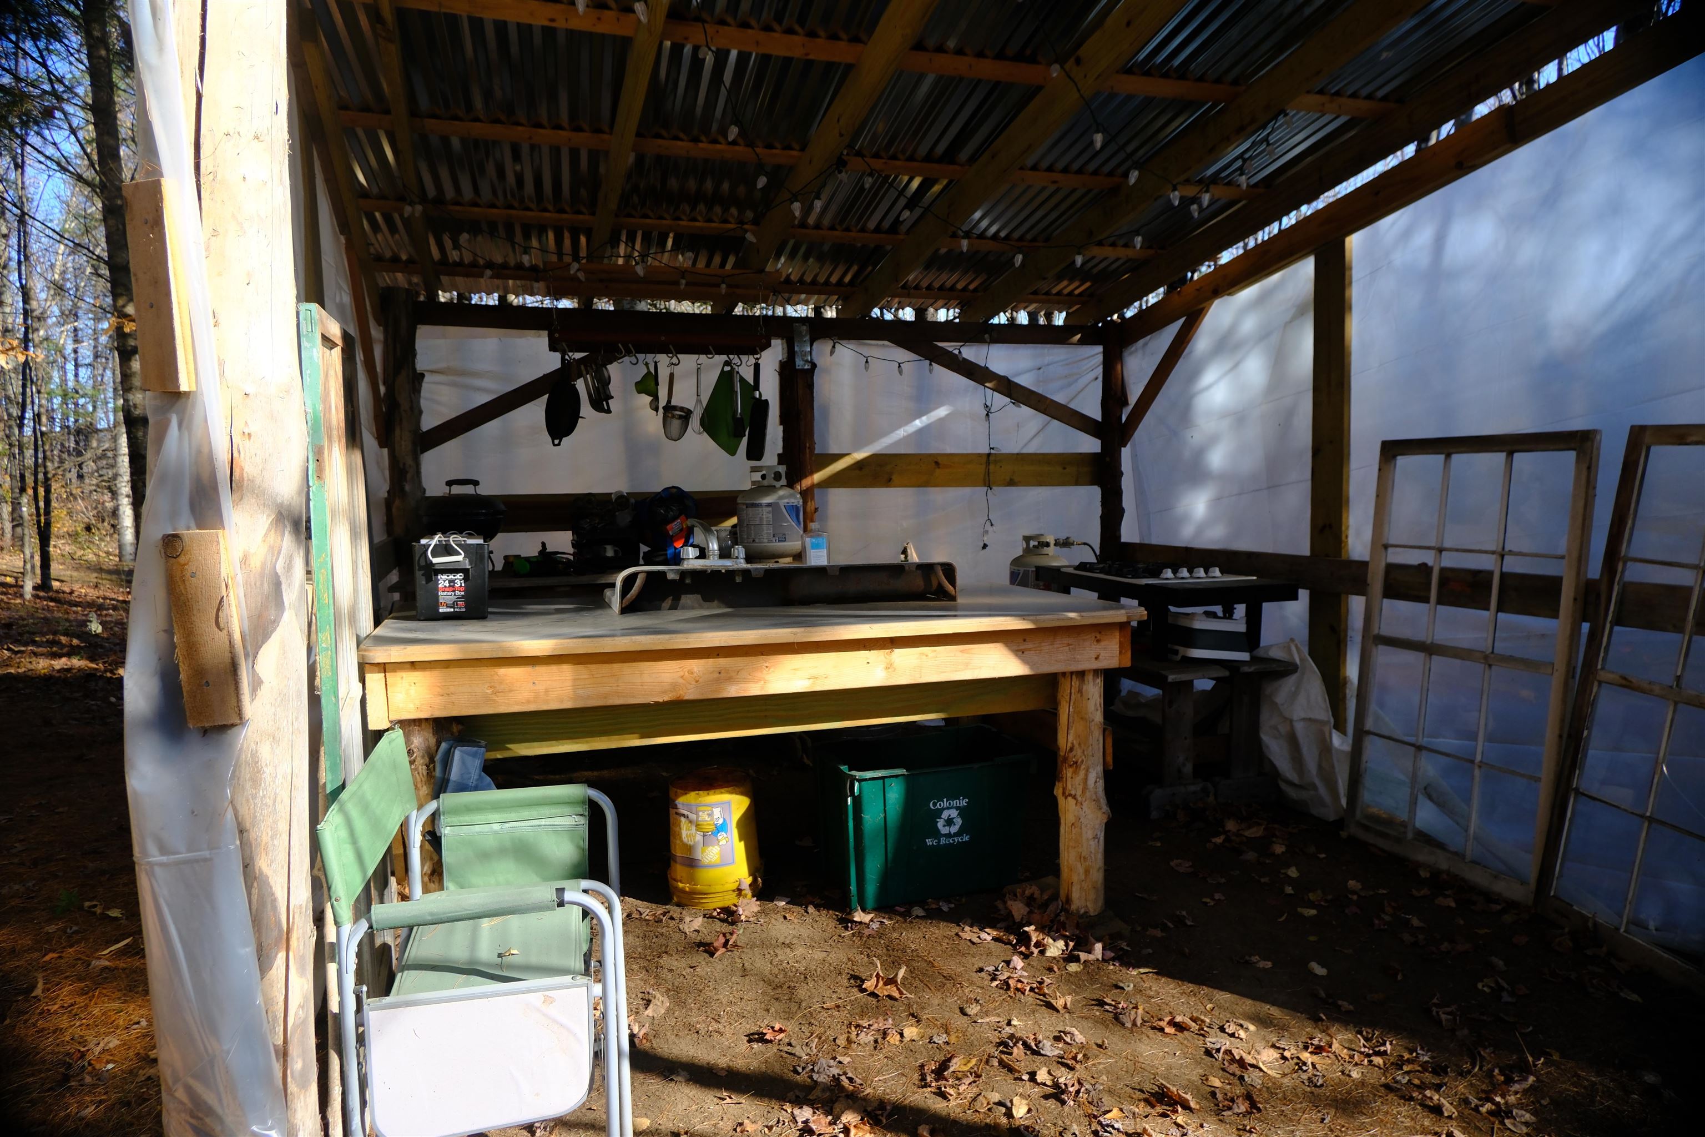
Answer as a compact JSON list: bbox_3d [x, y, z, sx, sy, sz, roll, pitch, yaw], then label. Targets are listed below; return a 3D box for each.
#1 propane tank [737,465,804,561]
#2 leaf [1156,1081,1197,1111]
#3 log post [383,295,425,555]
[{"bbox_3d":[-0.387,-0.255,5.150,0.311,0.457,0.311,-1,4,0],"label":"propane tank"},{"bbox_3d":[0.676,1.102,2.280,0.080,0.035,0.065,-1,4,0],"label":"leaf"},{"bbox_3d":[-2.043,-0.157,5.037,0.165,2.229,0.165,-2,4,-18],"label":"log post"}]

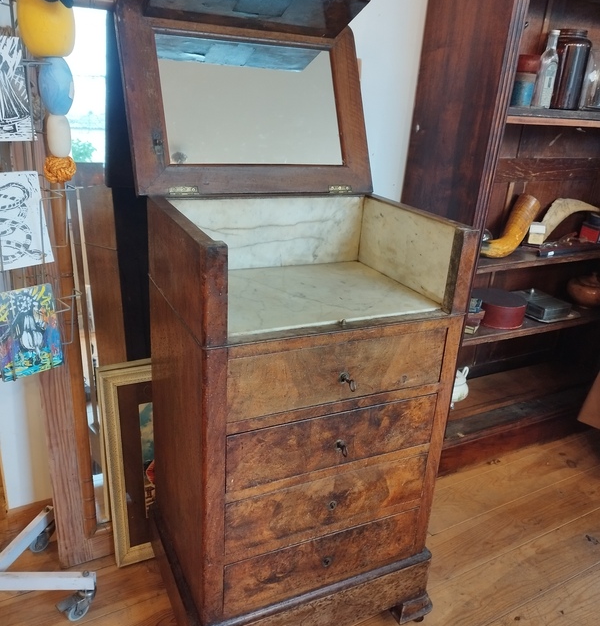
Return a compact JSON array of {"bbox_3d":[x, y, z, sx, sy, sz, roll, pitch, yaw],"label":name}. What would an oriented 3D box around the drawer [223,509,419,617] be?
[{"bbox_3d":[-0.021,0.450,1.318,0.454,0.120,0.375,-6,22,-25],"label":"drawer"}]

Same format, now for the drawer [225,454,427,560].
[{"bbox_3d":[-0.013,0.316,1.270,0.454,0.117,0.375,-6,22,-25],"label":"drawer"}]

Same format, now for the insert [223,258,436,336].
[{"bbox_3d":[0.009,-0.040,1.144,0.460,0.019,0.369,-6,22,-25],"label":"insert"}]

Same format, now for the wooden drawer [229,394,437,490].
[{"bbox_3d":[-0.004,0.182,1.222,0.454,0.119,0.375,-6,22,-25],"label":"wooden drawer"}]

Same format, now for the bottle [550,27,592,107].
[{"bbox_3d":[0.822,-0.743,1.713,0.119,0.229,0.119,-6,22,-25],"label":"bottle"}]

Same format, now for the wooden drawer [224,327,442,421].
[{"bbox_3d":[0.005,0.046,1.173,0.454,0.117,0.375,-6,22,-25],"label":"wooden drawer"}]

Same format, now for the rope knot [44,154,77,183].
[{"bbox_3d":[-0.421,-0.254,0.976,0.051,0.049,0.051,-6,22,-25],"label":"rope knot"}]

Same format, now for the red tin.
[{"bbox_3d":[0.678,-0.015,1.911,0.188,0.080,0.188,3,20,-1],"label":"red tin"}]

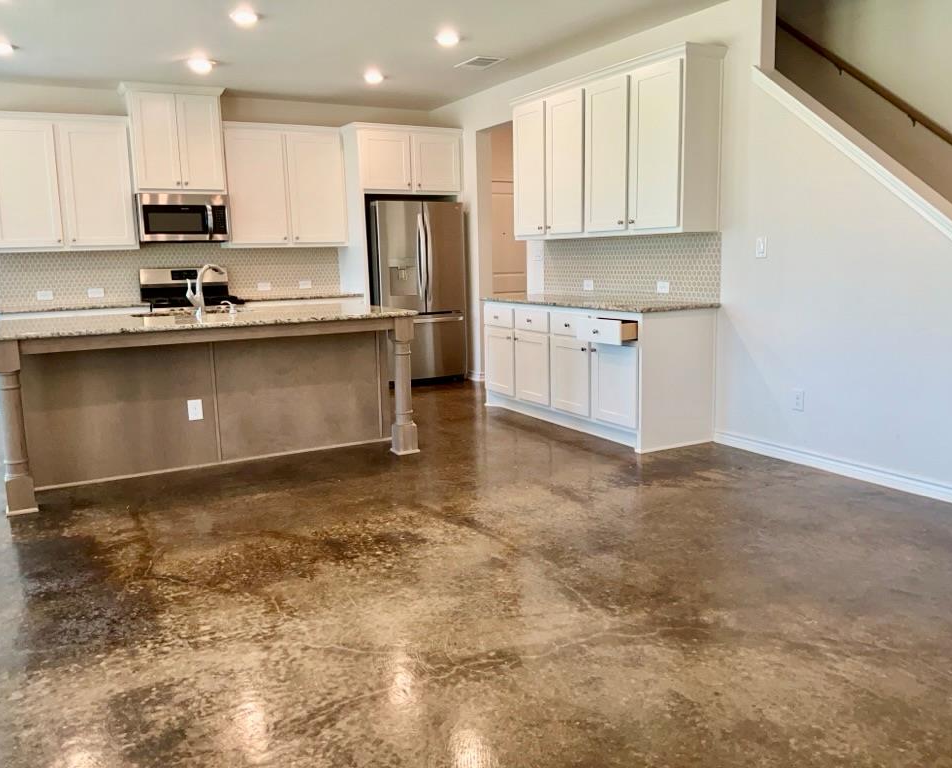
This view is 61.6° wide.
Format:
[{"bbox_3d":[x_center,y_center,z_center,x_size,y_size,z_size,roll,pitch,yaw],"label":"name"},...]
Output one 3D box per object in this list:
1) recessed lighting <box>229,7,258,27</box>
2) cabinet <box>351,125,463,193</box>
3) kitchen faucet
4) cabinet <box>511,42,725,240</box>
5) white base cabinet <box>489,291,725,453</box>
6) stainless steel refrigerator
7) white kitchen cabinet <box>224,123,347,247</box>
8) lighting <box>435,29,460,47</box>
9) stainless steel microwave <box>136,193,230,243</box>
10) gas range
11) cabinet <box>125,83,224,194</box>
[{"bbox_3d":[-1.452,-2.302,5.010,0.180,0.030,0.180,-6,10,-29],"label":"recessed lighting"},{"bbox_3d":[-0.772,-2.174,7.930,1.083,0.640,0.695,-6,10,-28],"label":"cabinet"},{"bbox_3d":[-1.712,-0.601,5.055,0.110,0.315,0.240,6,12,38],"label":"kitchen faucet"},{"bbox_3d":[0.926,-1.630,5.798,0.348,1.111,2.020,-6,10,-29],"label":"cabinet"},{"bbox_3d":[0.790,-0.158,5.882,0.685,0.903,1.989,-6,10,-28],"label":"white base cabinet"},{"bbox_3d":[-0.680,-0.901,8.031,0.889,1.764,0.834,-6,10,-28],"label":"stainless steel refrigerator"},{"bbox_3d":[-1.836,-1.850,7.585,1.130,1.097,0.347,-6,10,-28],"label":"white kitchen cabinet"},{"bbox_3d":[-0.196,-2.422,5.598,0.180,0.030,0.180,-6,10,-29],"label":"lighting"},{"bbox_3d":[-2.657,-1.488,7.220,0.751,0.408,0.428,-6,10,-29],"label":"stainless steel microwave"},{"bbox_3d":[-2.556,-0.444,7.274,0.761,1.194,0.696,-6,10,-29],"label":"gas range"},{"bbox_3d":[-2.673,-2.136,7.105,0.827,0.907,0.446,-6,10,-29],"label":"cabinet"}]

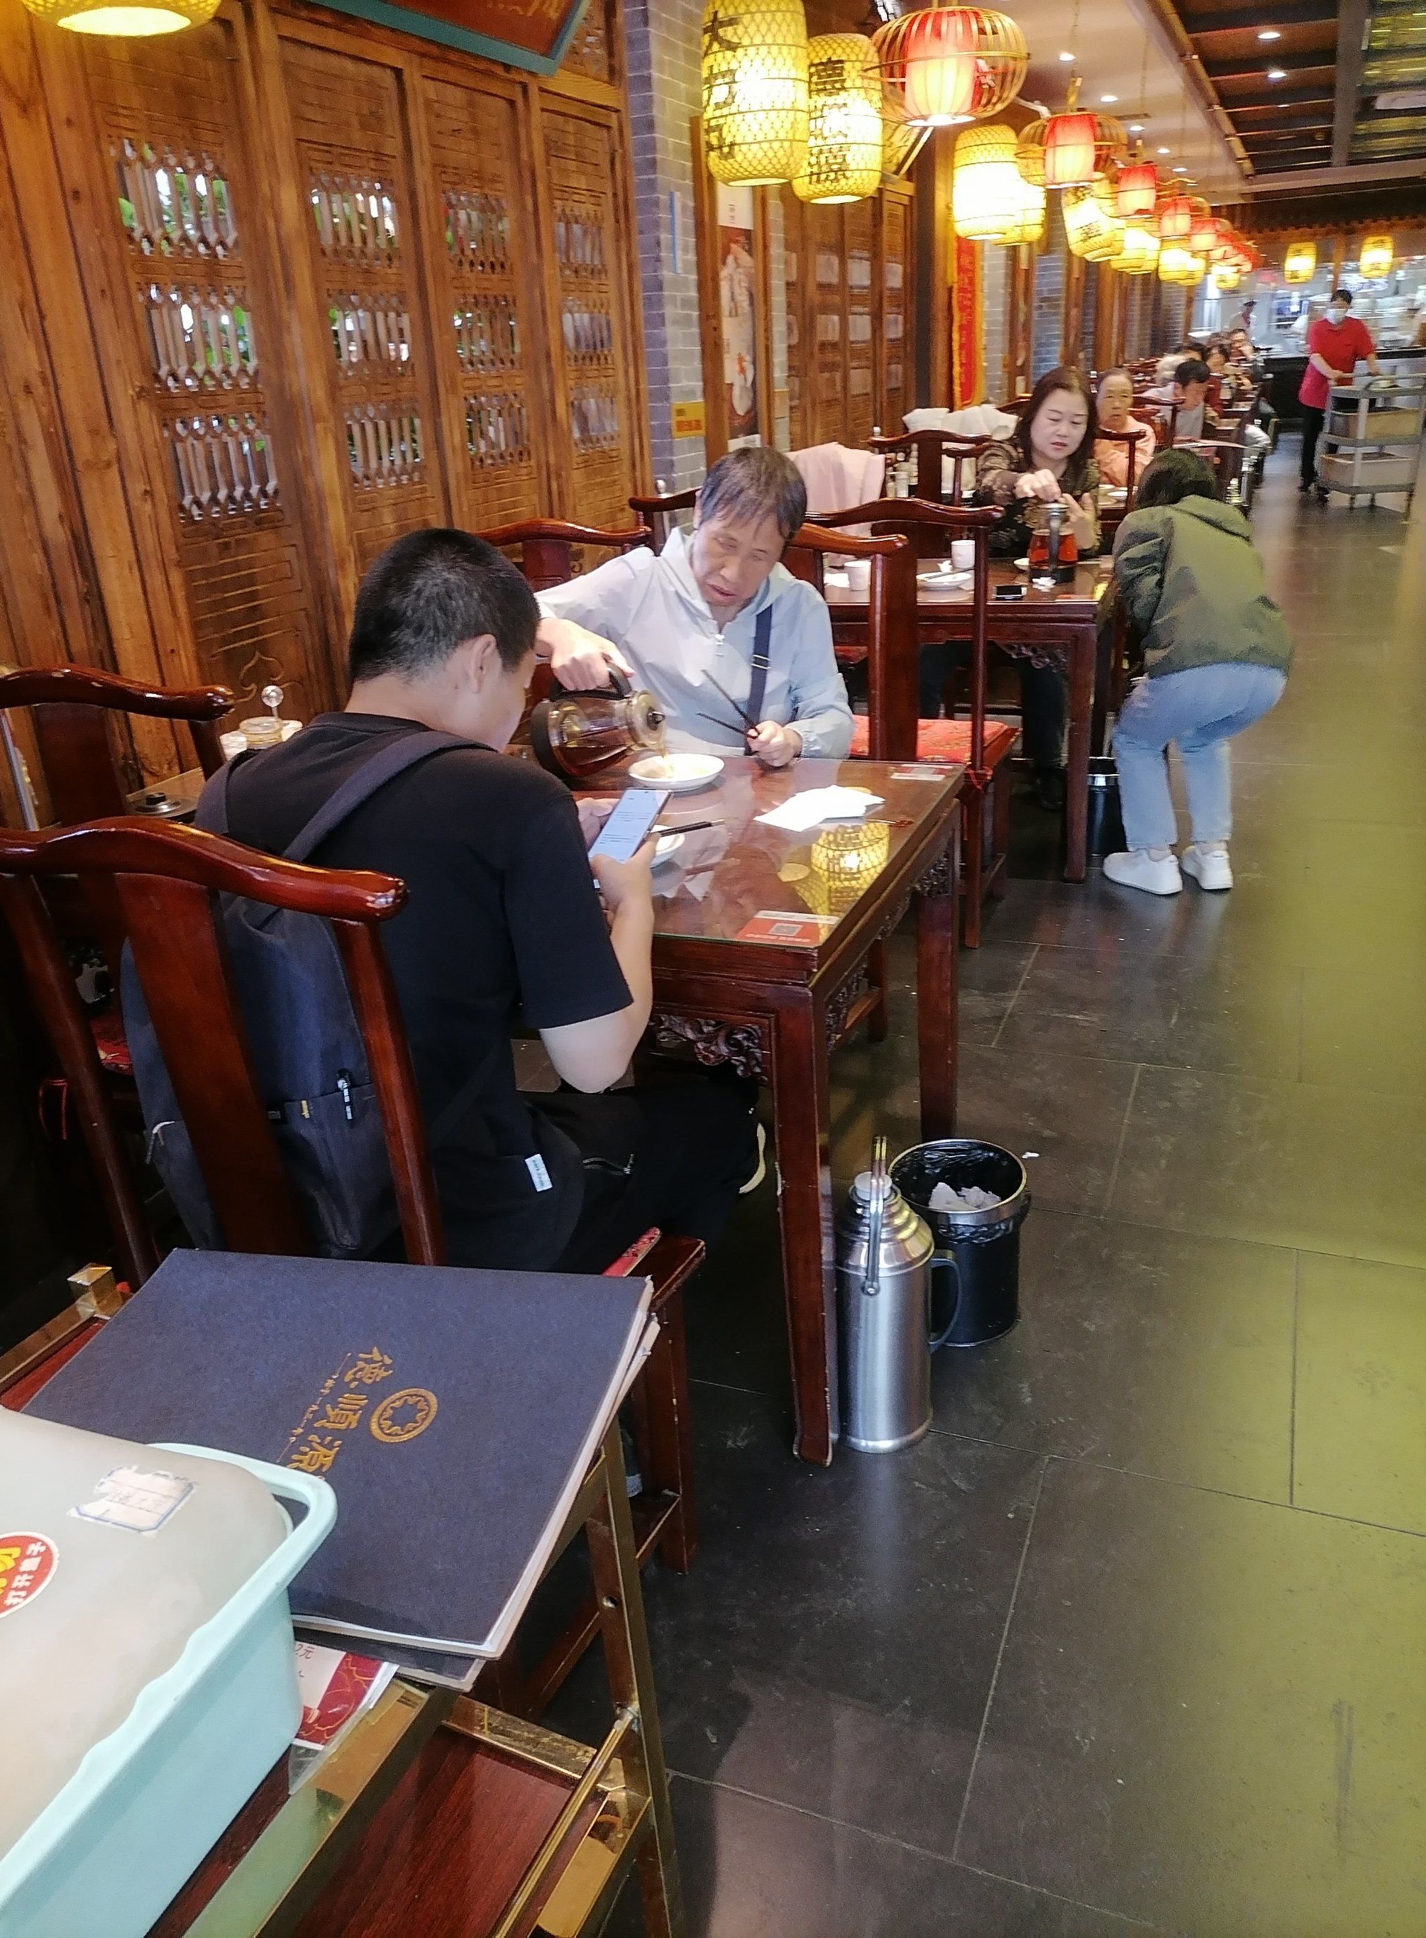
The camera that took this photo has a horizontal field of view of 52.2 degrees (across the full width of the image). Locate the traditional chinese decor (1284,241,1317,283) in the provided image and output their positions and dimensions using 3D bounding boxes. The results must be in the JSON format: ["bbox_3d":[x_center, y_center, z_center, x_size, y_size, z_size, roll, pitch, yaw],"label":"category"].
[{"bbox_3d":[7.094,-8.549,17.600,0.370,0.510,0.370,6,25,20],"label":"traditional chinese decor"}]

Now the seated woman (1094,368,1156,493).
[{"bbox_3d":[1.804,-2.005,6.499,0.460,1.210,0.620,6,25,20],"label":"seated woman"}]

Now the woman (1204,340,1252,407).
[{"bbox_3d":[4.364,-4.743,12.584,0.500,1.250,0.700,6,25,20],"label":"woman"}]

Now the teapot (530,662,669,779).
[{"bbox_3d":[-0.190,-0.398,2.354,0.200,0.175,0.135,-7,20,26],"label":"teapot"}]

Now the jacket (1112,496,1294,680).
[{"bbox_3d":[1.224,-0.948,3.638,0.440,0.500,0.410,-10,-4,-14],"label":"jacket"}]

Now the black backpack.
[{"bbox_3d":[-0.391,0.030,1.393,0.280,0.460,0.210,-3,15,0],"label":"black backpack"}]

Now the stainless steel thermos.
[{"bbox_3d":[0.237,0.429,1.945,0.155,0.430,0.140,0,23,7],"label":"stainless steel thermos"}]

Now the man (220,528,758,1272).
[{"bbox_3d":[-0.275,0.158,1.639,0.550,1.260,0.680,8,25,26],"label":"man"}]

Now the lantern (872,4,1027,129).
[{"bbox_3d":[0.654,-2.528,4.077,0.470,0.285,0.470,6,25,20],"label":"lantern"}]

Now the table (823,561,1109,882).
[{"bbox_3d":[0.531,-0.801,4.399,1.280,0.747,0.800,6,25,20],"label":"table"}]

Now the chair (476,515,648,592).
[{"bbox_3d":[-0.424,-0.437,3.249,0.480,1.060,0.500,6,25,20],"label":"chair"}]

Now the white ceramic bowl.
[{"bbox_3d":[-0.057,-0.306,2.299,0.150,0.038,0.150,-2,23,1],"label":"white ceramic bowl"}]

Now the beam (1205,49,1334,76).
[{"bbox_3d":[3.921,-6.325,10.165,0.850,0.100,0.120,6,25,20],"label":"beam"}]

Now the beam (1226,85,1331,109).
[{"bbox_3d":[4.619,-7.070,11.828,0.850,0.100,0.120,6,25,20],"label":"beam"}]

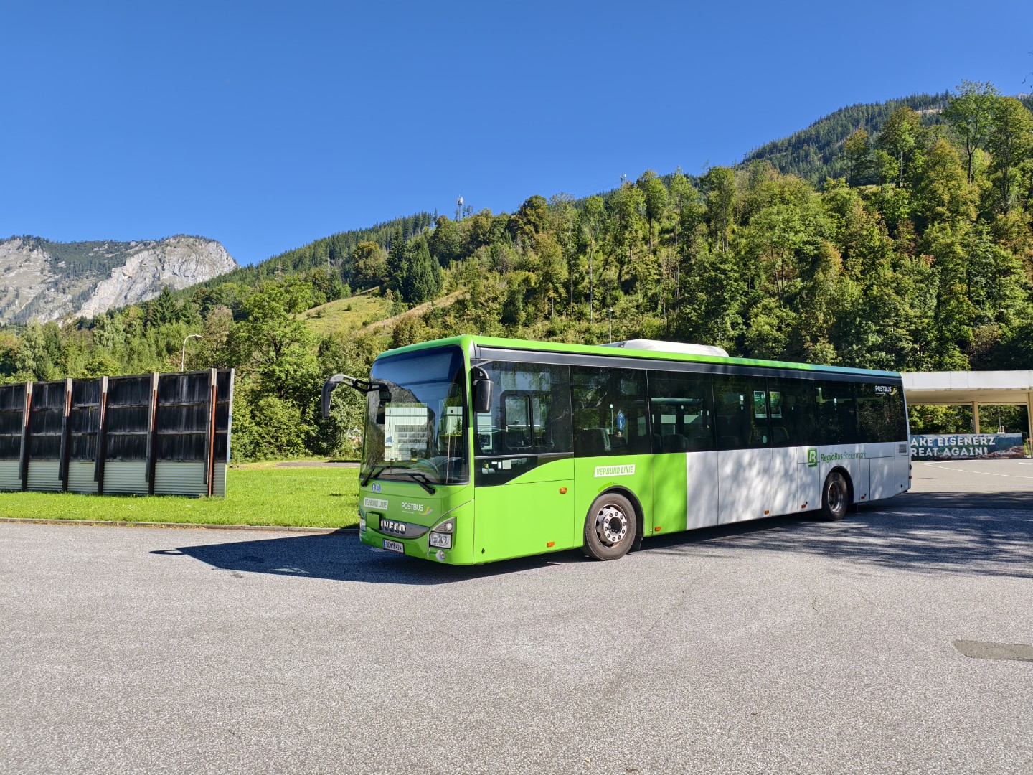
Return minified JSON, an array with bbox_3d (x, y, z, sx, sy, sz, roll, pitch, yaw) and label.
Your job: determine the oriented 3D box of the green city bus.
[{"bbox_3d":[3.090,0.943,12.504,12.200,3.250,2.750,2,-5,-38],"label":"green city bus"}]

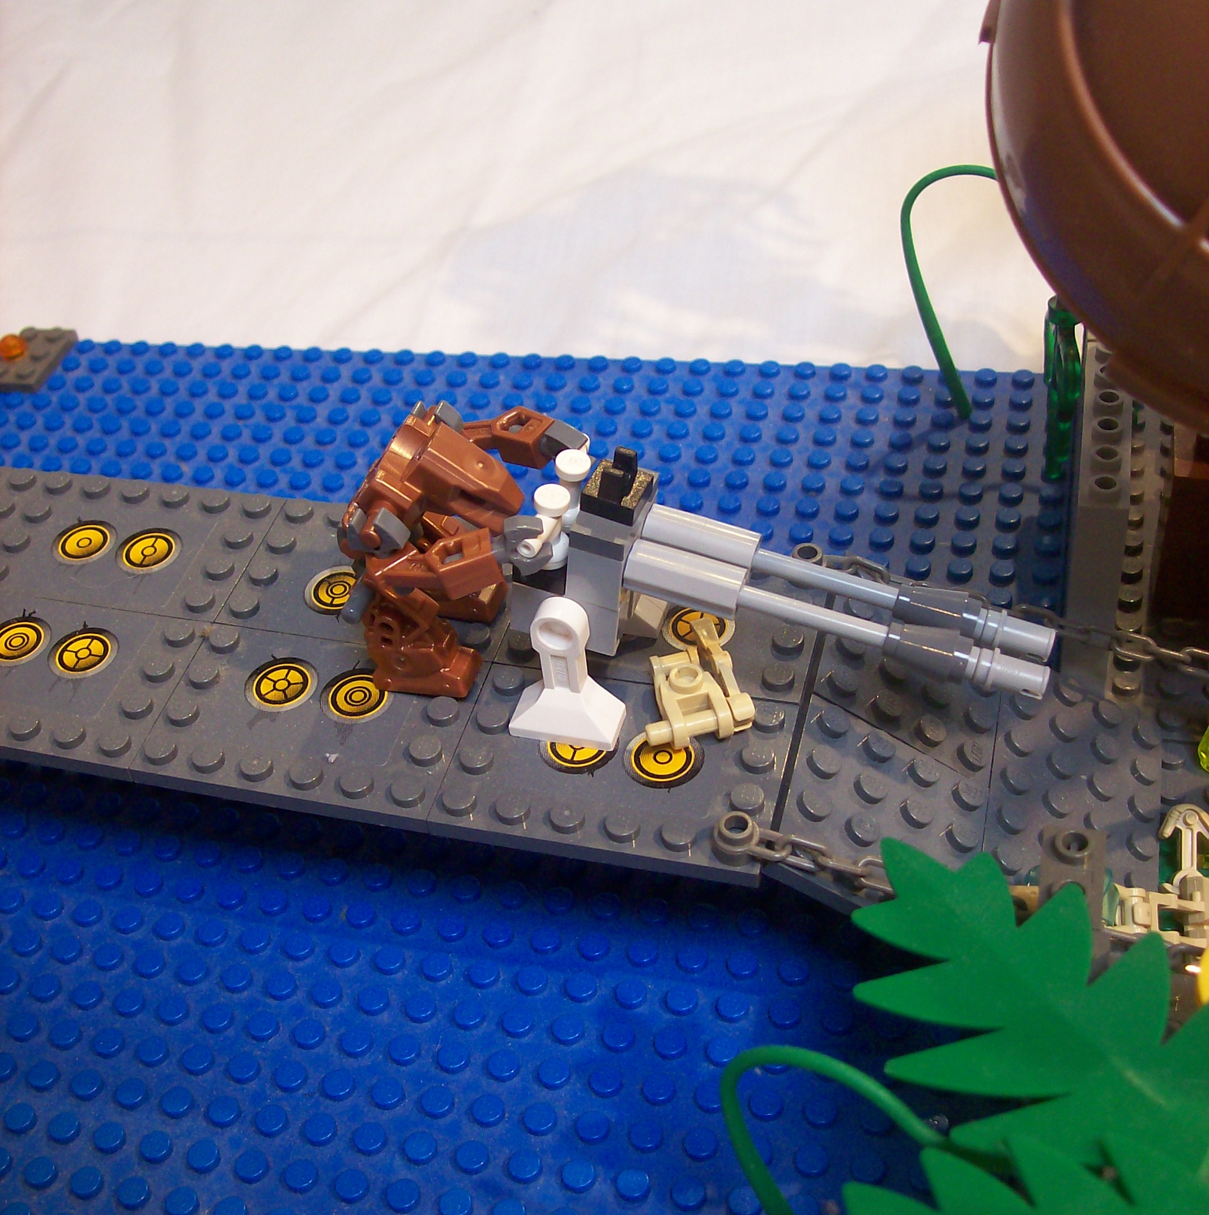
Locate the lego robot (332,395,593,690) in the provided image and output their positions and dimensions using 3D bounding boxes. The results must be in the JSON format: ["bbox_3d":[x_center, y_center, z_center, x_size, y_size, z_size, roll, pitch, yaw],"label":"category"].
[{"bbox_3d":[-0.022,-0.009,0.249,0.038,0.042,0.030,7,45,13],"label":"lego robot"}]

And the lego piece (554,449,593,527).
[{"bbox_3d":[-0.005,-0.017,0.241,0.006,0.012,0.006,2,45,-2],"label":"lego piece"}]

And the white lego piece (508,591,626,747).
[{"bbox_3d":[-0.006,0.009,0.242,0.016,0.023,0.008,7,45,13],"label":"white lego piece"}]

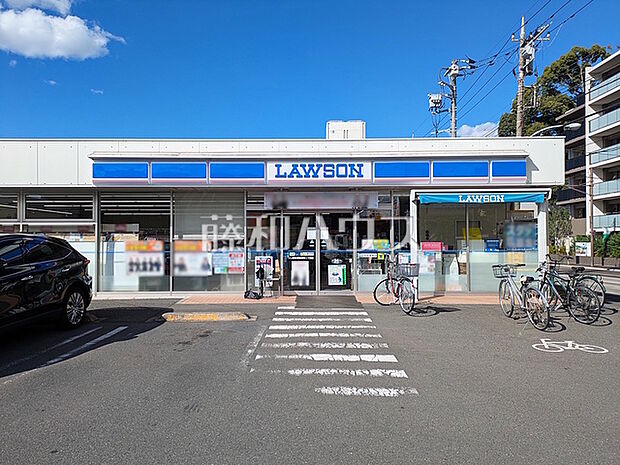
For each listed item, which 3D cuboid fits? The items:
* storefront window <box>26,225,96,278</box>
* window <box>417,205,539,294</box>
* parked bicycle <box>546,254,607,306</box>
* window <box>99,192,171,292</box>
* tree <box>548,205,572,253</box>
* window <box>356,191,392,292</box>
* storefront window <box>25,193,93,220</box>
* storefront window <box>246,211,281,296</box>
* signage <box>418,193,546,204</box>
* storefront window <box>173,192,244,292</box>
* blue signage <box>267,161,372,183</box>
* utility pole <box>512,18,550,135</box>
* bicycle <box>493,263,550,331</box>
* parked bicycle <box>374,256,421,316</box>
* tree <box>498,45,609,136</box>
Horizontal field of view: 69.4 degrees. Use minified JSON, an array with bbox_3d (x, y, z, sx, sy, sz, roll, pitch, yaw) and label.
[{"bbox_3d":[-6.253,0.600,11.200,1.850,1.700,0.100,0,0,1],"label":"storefront window"},{"bbox_3d":[4.133,0.345,11.050,3.060,2.320,0.100,0,0,1],"label":"window"},{"bbox_3d":[5.270,1.030,9.300,0.580,1.080,1.720,0,0,-18],"label":"parked bicycle"},{"bbox_3d":[-4.370,0.249,11.150,1.820,2.490,0.100,0,0,1],"label":"window"},{"bbox_3d":[14.950,-0.060,27.000,1.700,3.200,1.700,0,0,0],"label":"tree"},{"bbox_3d":[1.642,0.242,11.400,0.916,2.520,0.100,0,0,0],"label":"window"},{"bbox_3d":[-6.260,-0.647,11.150,1.720,0.700,0.090,0,0,1],"label":"storefront window"},{"bbox_3d":[-1.177,0.535,11.400,0.878,2.088,0.100,0,0,0],"label":"storefront window"},{"bbox_3d":[3.830,-0.755,9.920,2.840,0.260,0.120,0,0,1],"label":"signage"},{"bbox_3d":[-2.584,0.255,11.400,1.833,2.546,0.100,0,0,0],"label":"storefront window"},{"bbox_3d":[0.214,-1.365,10.100,2.390,0.520,0.200,0,0,1],"label":"blue signage"},{"bbox_3d":[10.650,-4.400,21.700,1.850,12.100,1.400,0,0,0],"label":"utility pole"},{"bbox_3d":[3.730,1.080,7.860,0.600,1.030,1.770,0,0,-3],"label":"bicycle"},{"bbox_3d":[1.800,1.050,9.120,0.600,1.080,1.650,0,0,-10],"label":"parked bicycle"},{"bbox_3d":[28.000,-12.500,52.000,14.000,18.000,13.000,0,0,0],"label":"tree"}]

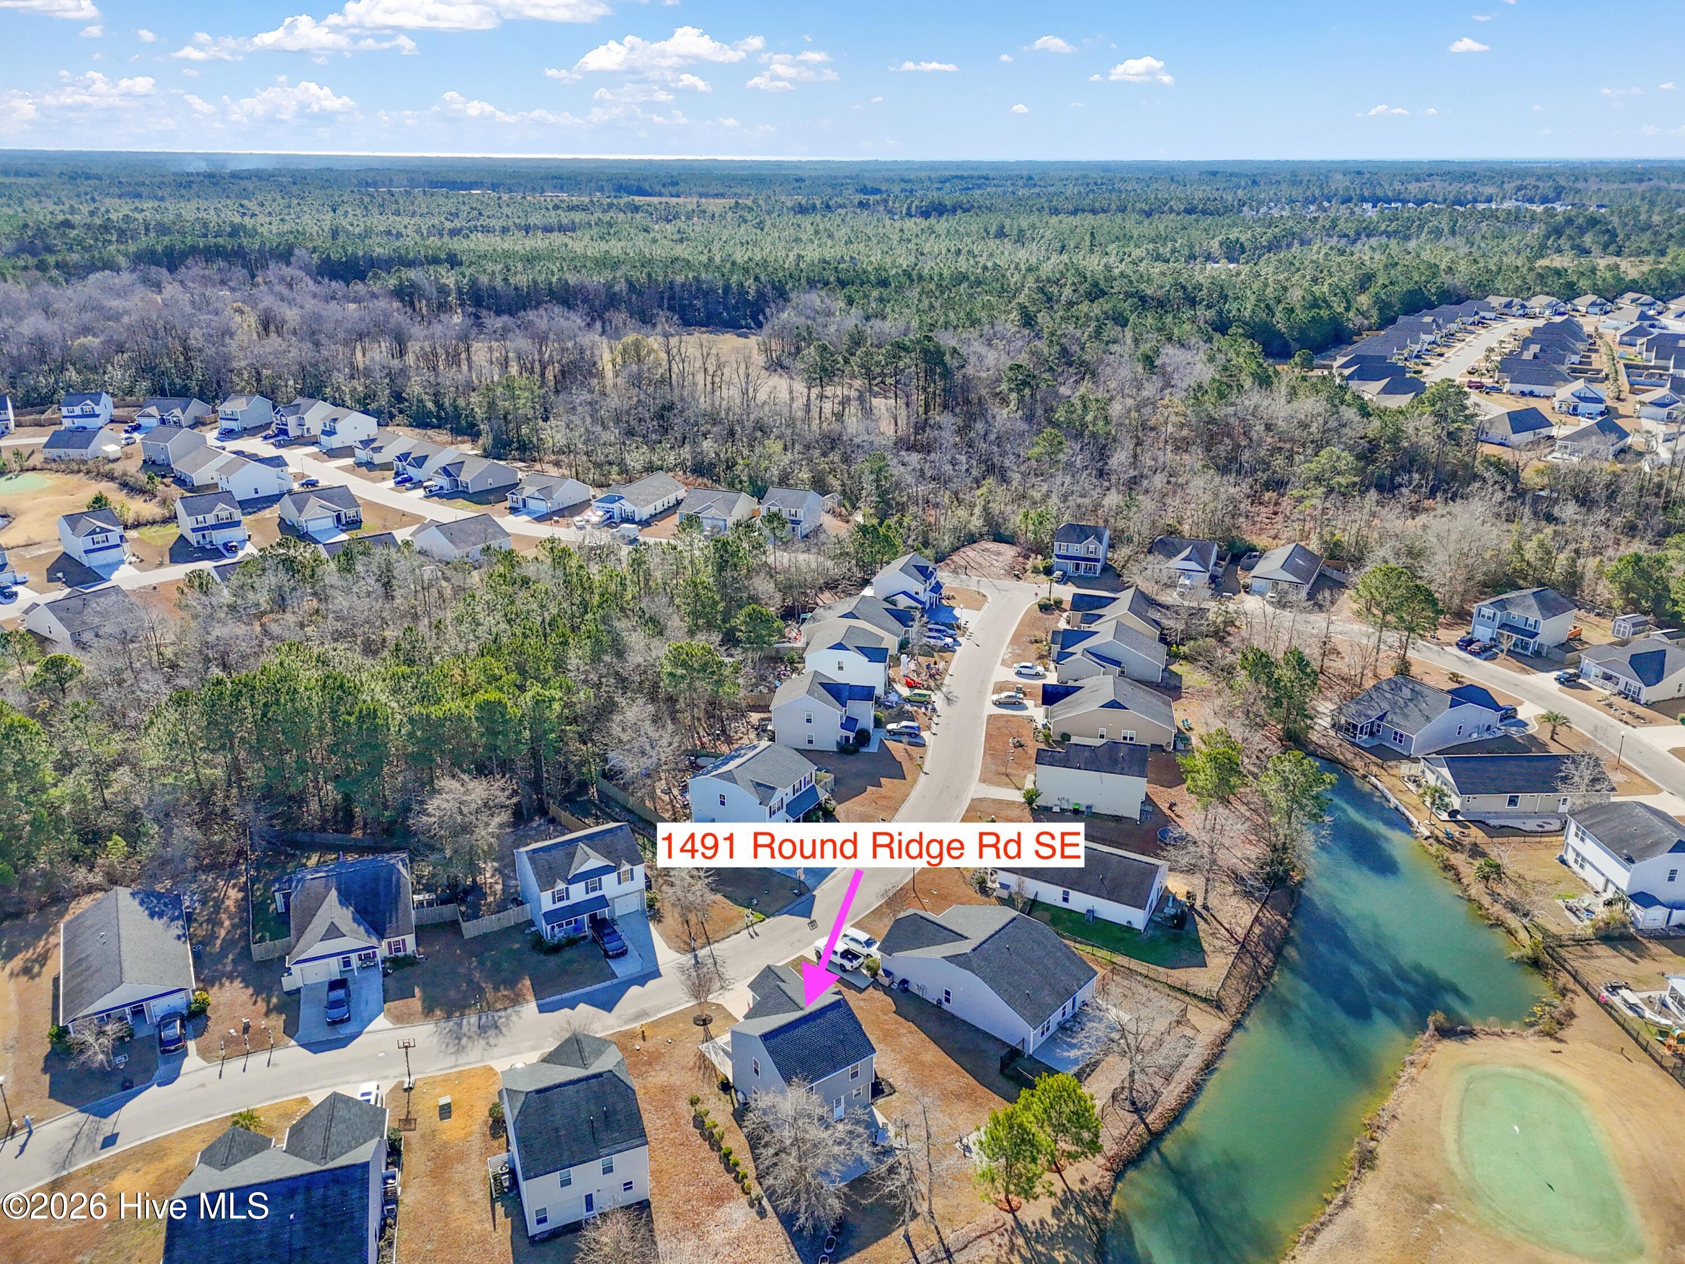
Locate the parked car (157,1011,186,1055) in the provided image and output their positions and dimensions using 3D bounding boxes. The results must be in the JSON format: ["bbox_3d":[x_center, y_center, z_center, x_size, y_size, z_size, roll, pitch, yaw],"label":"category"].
[{"bbox_3d":[-60.650,35.945,105.851,1.850,1.600,4.640,-12,25,-27],"label":"parked car"}]

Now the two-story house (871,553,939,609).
[{"bbox_3d":[11.720,-8.968,203.481,10.500,7.900,9.400,7,23,15],"label":"two-story house"}]

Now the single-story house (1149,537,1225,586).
[{"bbox_3d":[65.093,-14.646,224.111,11.800,6.000,15.300,8,23,17],"label":"single-story house"}]

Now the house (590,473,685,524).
[{"bbox_3d":[-43.900,-29.800,253.010,12.360,5.610,18.320,9,24,19],"label":"house"}]

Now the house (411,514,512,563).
[{"bbox_3d":[-74.510,-18.930,228.520,14.860,5.800,12.370,18,28,36],"label":"house"}]

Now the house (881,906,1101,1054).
[{"bbox_3d":[13.330,30.250,108.190,17.150,5.750,10.390,19,29,37],"label":"house"}]

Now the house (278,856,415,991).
[{"bbox_3d":[-50.378,27.581,120.070,11.647,6.415,17.470,-8,24,-20],"label":"house"}]

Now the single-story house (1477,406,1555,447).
[{"bbox_3d":[186.196,-57.358,324.579,20.300,6.800,12.300,-14,26,-31],"label":"single-story house"}]

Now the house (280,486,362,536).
[{"bbox_3d":[-110.160,-26.660,246.290,12.210,6.100,14.050,-18,29,-38],"label":"house"}]

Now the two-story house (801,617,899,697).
[{"bbox_3d":[1.347,3.705,175.815,12.400,7.900,9.300,5,23,11],"label":"two-story house"}]

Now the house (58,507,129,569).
[{"bbox_3d":[-144.113,-18.760,225.381,14.300,8.000,8.400,21,30,41],"label":"house"}]

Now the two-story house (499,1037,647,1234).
[{"bbox_3d":[-21.189,37.996,91.473,9.400,8.100,12.700,-8,24,-21],"label":"two-story house"}]

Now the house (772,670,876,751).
[{"bbox_3d":[-2.290,10.490,155.440,13.000,8.000,7.680,3,23,6],"label":"house"}]

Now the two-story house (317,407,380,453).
[{"bbox_3d":[-131.680,-54.650,311.180,8.680,8.100,12.690,19,29,38],"label":"two-story house"}]

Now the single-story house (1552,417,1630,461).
[{"bbox_3d":[205.291,-52.870,318.940,12.200,6.500,21.000,20,29,40],"label":"single-story house"}]

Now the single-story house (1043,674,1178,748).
[{"bbox_3d":[35.650,10.170,157.230,17.330,5.770,10.170,5,23,10],"label":"single-story house"}]

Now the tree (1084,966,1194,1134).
[{"bbox_3d":[23.825,33.941,94.815,9.000,11.300,9.000,0,22,0],"label":"tree"}]

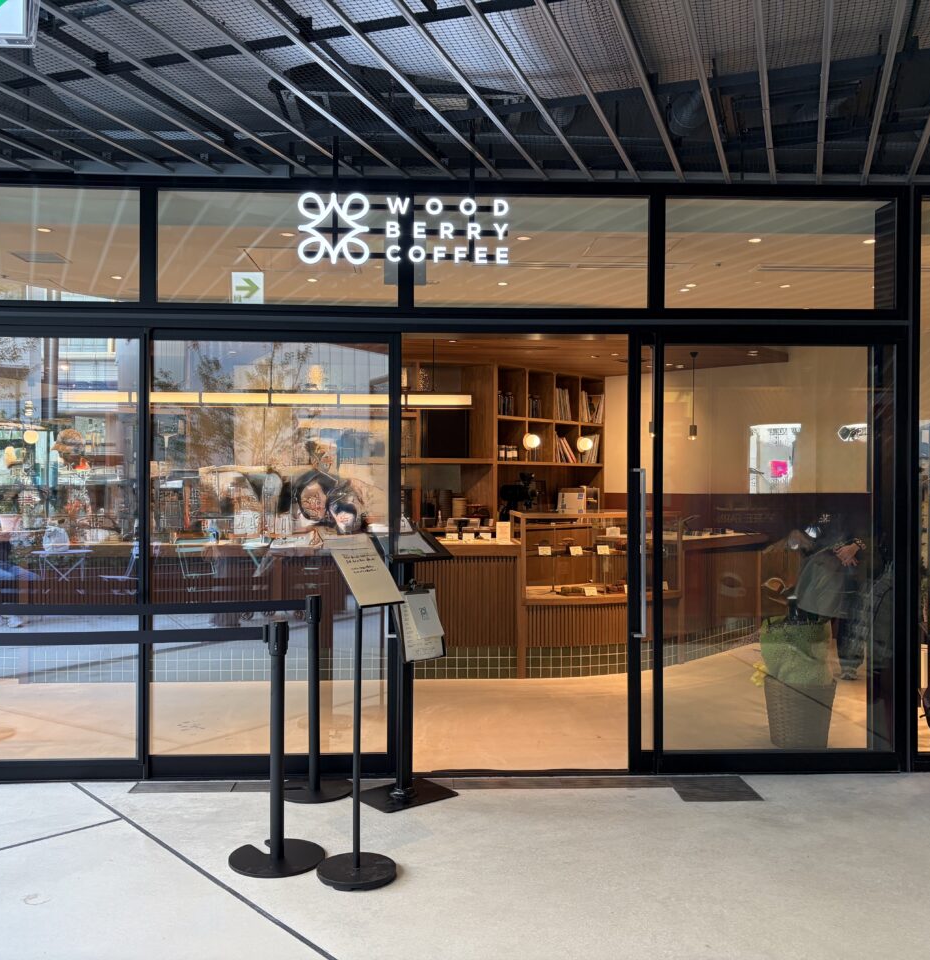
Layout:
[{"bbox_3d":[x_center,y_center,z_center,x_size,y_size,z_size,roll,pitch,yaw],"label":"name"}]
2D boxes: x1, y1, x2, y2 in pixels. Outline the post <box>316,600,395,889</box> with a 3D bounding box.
[{"bbox_3d":[-0.398,0.963,3.575,0.298,1.020,0.298,0,0,-3],"label":"post"}]

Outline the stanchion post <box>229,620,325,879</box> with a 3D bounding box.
[{"bbox_3d":[-0.726,1.012,3.739,0.372,0.920,0.372,0,0,-3],"label":"stanchion post"}]

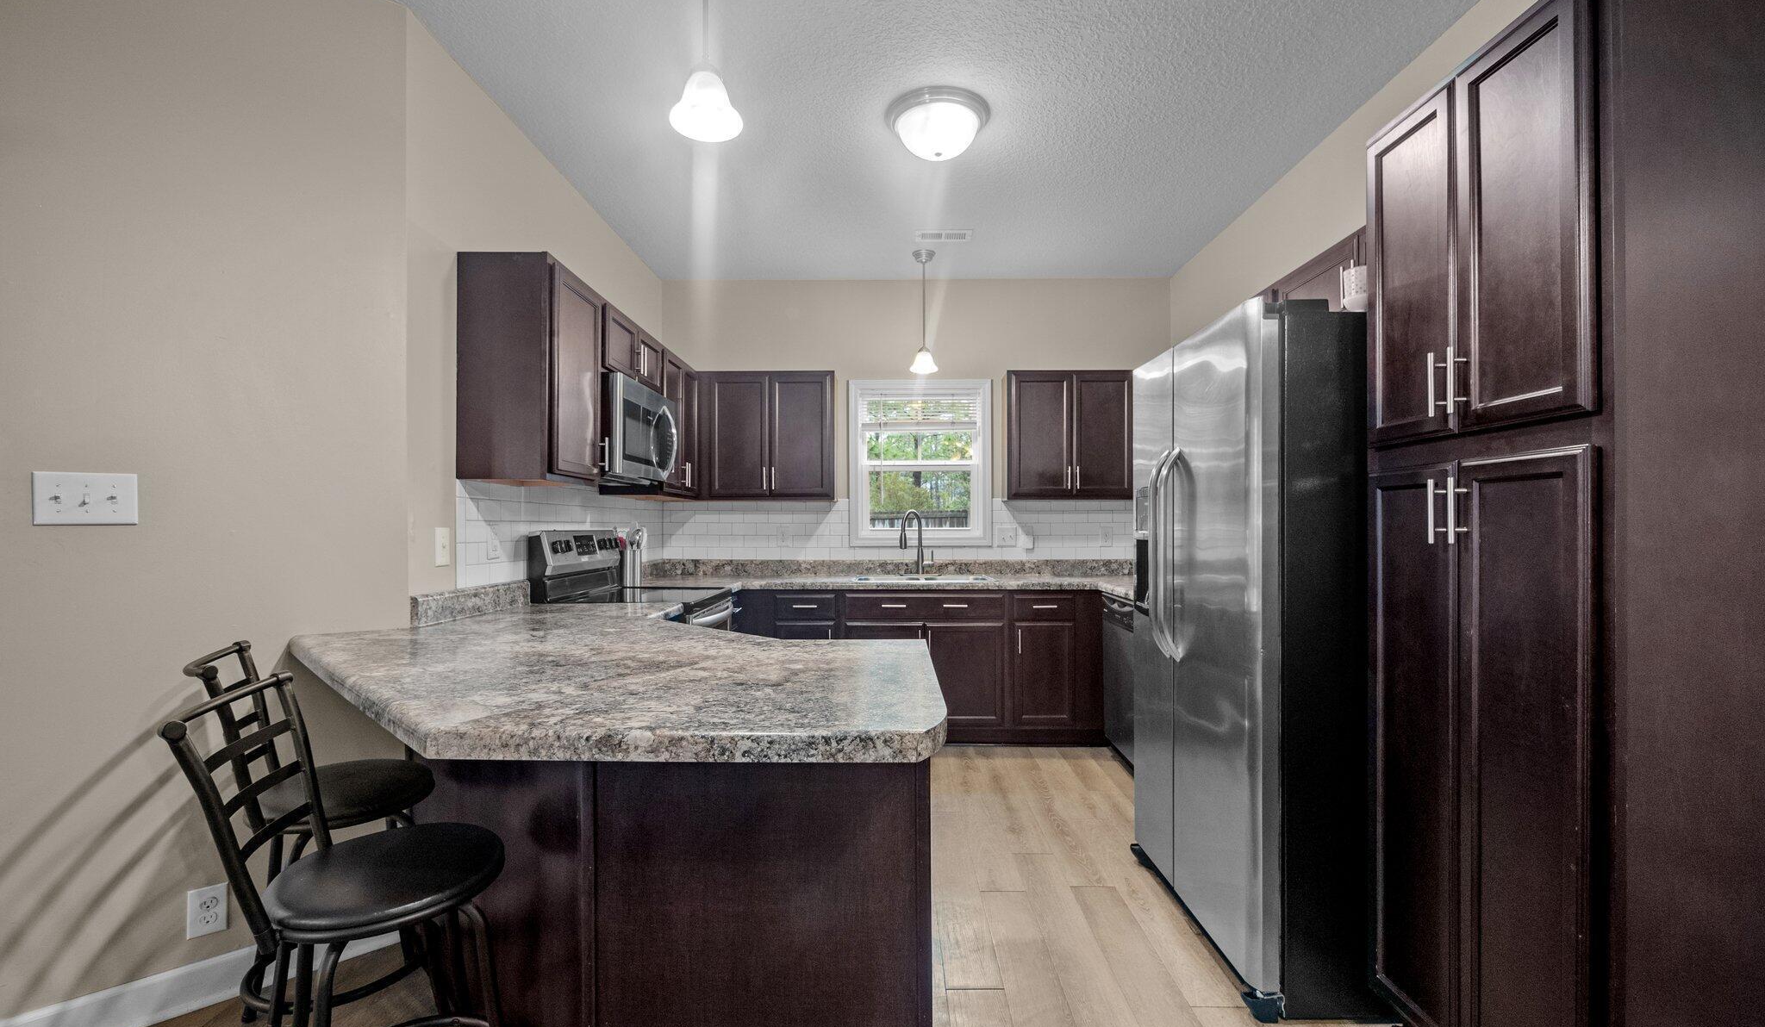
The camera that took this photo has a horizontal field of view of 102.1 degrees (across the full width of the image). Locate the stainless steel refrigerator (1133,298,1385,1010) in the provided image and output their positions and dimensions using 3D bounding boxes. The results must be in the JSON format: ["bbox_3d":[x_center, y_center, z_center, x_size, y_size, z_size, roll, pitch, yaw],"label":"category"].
[{"bbox_3d":[1.303,0.361,2.215,0.865,1.790,0.900,0,-1,1],"label":"stainless steel refrigerator"}]

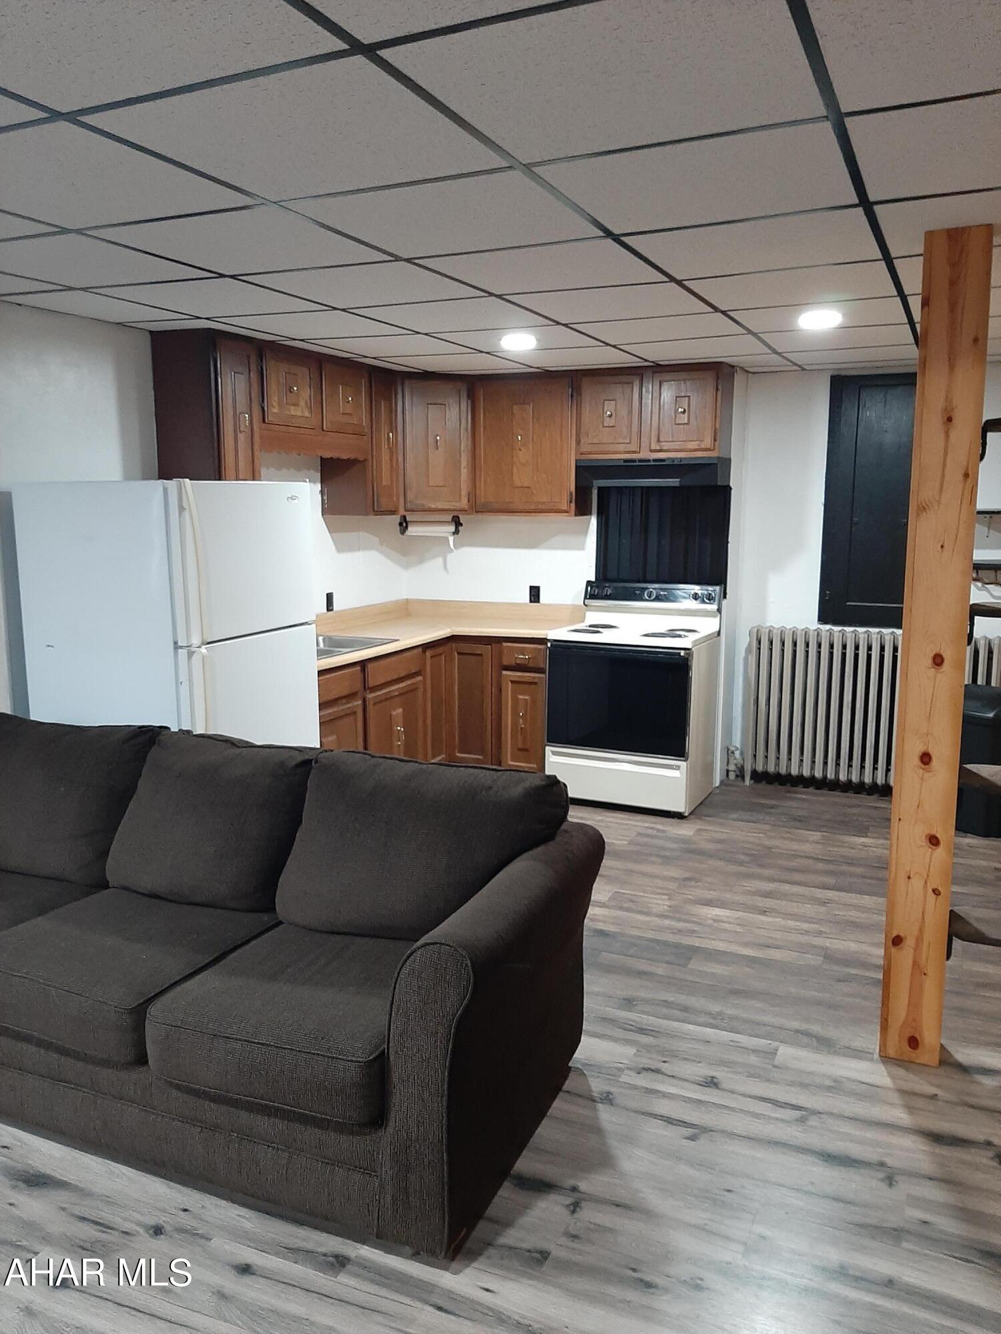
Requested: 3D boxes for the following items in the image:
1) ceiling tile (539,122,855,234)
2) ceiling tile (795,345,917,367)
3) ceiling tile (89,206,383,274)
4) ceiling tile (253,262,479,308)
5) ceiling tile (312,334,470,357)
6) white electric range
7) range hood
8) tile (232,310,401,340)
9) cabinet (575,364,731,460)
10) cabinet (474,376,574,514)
[{"bbox_3d":[0.439,-1.043,2.162,0.603,0.018,0.603,5,11,25],"label":"ceiling tile"},{"bbox_3d":[1.700,-1.500,4.824,0.605,0.025,0.600,4,11,25],"label":"ceiling tile"},{"bbox_3d":[-0.675,-1.131,2.671,0.603,0.018,0.603,5,11,25],"label":"ceiling tile"},{"bbox_3d":[-0.416,-1.216,3.176,0.605,0.025,0.595,4,11,25],"label":"ceiling tile"},{"bbox_3d":[-0.464,-1.438,4.473,0.603,0.018,0.603,5,11,25],"label":"ceiling tile"},{"bbox_3d":[0.723,0.130,5.383,0.761,1.130,0.655,5,11,25],"label":"white electric range"},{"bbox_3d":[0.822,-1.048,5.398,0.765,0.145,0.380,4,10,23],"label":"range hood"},{"bbox_3d":[-0.715,-1.347,3.940,0.603,0.018,0.603,5,11,25],"label":"tile"},{"bbox_3d":[0.810,-1.325,5.294,0.767,0.465,0.320,5,11,25],"label":"cabinet"},{"bbox_3d":[0.181,-1.231,5.608,0.610,0.757,0.320,5,11,25],"label":"cabinet"}]

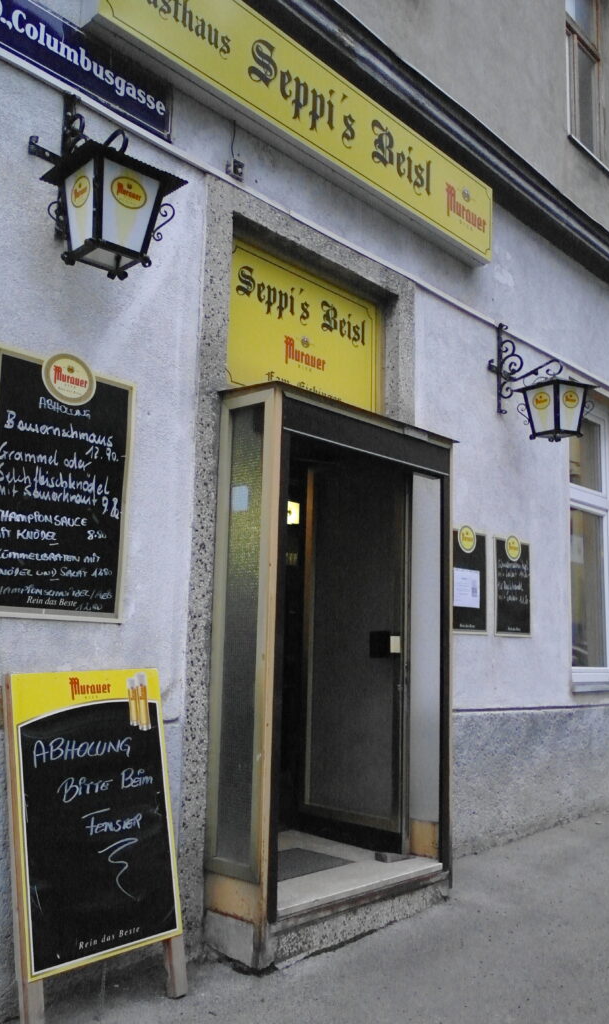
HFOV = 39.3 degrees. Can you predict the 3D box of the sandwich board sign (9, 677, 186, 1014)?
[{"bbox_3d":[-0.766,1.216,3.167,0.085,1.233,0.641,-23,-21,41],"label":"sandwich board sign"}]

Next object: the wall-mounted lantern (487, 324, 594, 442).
[{"bbox_3d":[1.591,-0.903,5.690,0.645,0.906,0.405,-7,-13,43],"label":"wall-mounted lantern"}]

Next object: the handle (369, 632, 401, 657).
[{"bbox_3d":[0.453,0.745,4.759,0.180,0.135,0.070,-7,-12,41],"label":"handle"}]

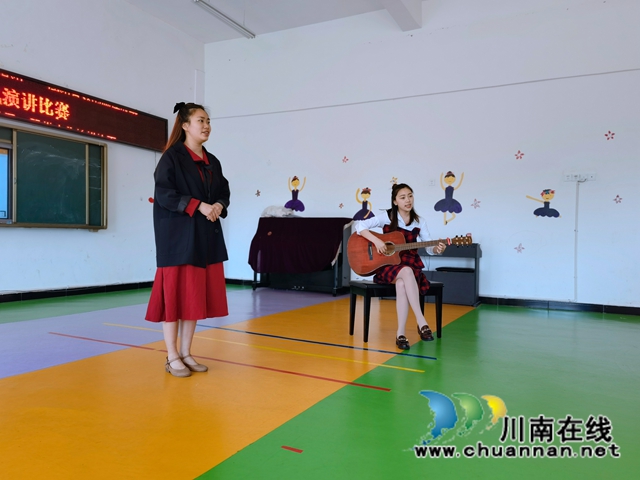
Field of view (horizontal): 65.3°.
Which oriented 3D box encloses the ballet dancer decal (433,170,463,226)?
[{"bbox_3d":[1.824,-0.589,7.043,0.421,0.769,0.020,1,0,27],"label":"ballet dancer decal"}]

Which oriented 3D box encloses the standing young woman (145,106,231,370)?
[{"bbox_3d":[-0.801,-0.012,3.082,0.370,1.631,0.460,1,0,43],"label":"standing young woman"}]

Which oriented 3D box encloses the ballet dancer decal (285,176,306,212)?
[{"bbox_3d":[-0.405,-0.748,8.204,0.418,0.608,0.020,1,0,27],"label":"ballet dancer decal"}]

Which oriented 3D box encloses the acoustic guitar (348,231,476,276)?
[{"bbox_3d":[0.732,0.073,4.060,1.020,0.390,0.120,-8,-13,1],"label":"acoustic guitar"}]

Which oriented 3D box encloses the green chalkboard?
[{"bbox_3d":[-3.310,-0.736,6.409,0.080,1.122,1.247,1,0,27],"label":"green chalkboard"}]

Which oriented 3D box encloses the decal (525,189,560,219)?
[{"bbox_3d":[2.902,-0.471,6.482,0.422,0.383,0.020,1,0,27],"label":"decal"}]

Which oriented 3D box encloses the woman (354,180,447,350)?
[{"bbox_3d":[0.672,0.170,4.126,0.656,1.323,0.599,1,0,-20],"label":"woman"}]

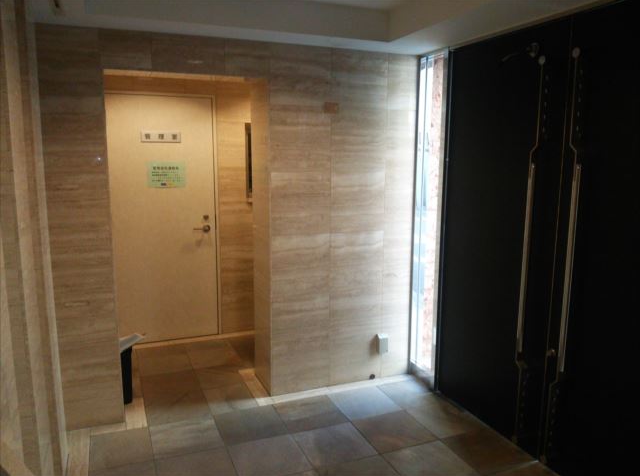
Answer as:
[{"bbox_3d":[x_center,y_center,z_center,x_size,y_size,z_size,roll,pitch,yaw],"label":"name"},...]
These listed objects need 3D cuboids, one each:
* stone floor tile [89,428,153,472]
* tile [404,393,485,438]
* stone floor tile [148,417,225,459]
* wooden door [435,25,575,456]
[{"bbox_3d":[-1.151,1.231,3.218,0.339,0.015,0.397,-4,11,-21],"label":"stone floor tile"},{"bbox_3d":[0.809,1.173,3.564,0.363,0.015,0.397,-4,11,-21],"label":"tile"},{"bbox_3d":[-0.808,1.208,3.352,0.400,0.015,0.397,-4,11,-21],"label":"stone floor tile"},{"bbox_3d":[1.053,0.014,3.345,0.045,2.344,0.996,-4,11,-21],"label":"wooden door"}]

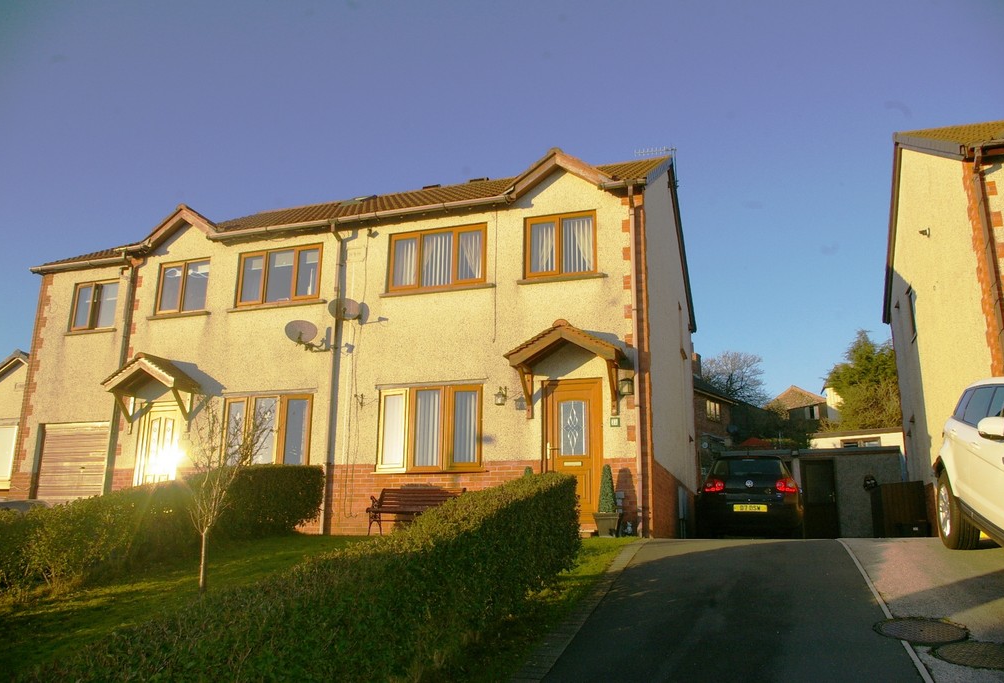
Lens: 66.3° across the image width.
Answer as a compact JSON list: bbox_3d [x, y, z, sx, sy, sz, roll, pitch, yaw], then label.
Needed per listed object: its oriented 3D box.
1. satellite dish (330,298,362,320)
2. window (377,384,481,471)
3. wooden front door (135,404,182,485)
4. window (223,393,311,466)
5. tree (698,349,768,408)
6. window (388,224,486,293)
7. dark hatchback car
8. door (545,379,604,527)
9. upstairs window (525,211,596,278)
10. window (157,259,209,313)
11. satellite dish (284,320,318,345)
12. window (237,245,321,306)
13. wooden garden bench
[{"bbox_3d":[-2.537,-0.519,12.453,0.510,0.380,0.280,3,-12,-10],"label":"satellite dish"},{"bbox_3d":[-1.138,1.349,11.957,1.785,1.297,0.120,-4,-13,19],"label":"window"},{"bbox_3d":[-6.147,2.098,13.632,0.906,2.046,0.110,-4,-13,19],"label":"wooden front door"},{"bbox_3d":[-3.968,1.562,12.942,1.773,1.264,0.120,-4,-13,19],"label":"window"},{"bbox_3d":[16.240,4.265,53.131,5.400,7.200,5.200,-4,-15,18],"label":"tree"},{"bbox_3d":[-1.058,-1.359,12.507,1.740,1.001,0.120,-4,-13,19],"label":"window"},{"bbox_3d":[4.720,3.018,14.678,1.780,1.480,4.200,-3,-13,17],"label":"dark hatchback car"},{"bbox_3d":[1.035,1.603,11.152,0.901,2.109,0.100,-4,-15,18],"label":"door"},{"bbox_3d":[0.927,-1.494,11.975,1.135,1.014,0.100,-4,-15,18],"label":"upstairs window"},{"bbox_3d":[-5.815,-0.995,14.122,1.106,0.980,0.100,-4,-15,18],"label":"window"},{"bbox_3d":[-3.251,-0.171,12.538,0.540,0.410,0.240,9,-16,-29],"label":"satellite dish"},{"bbox_3d":[-3.892,-1.151,13.513,1.671,1.004,0.100,-4,-15,18],"label":"window"},{"bbox_3d":[-1.221,2.472,11.160,1.330,0.720,0.570,-4,-15,18],"label":"wooden garden bench"}]

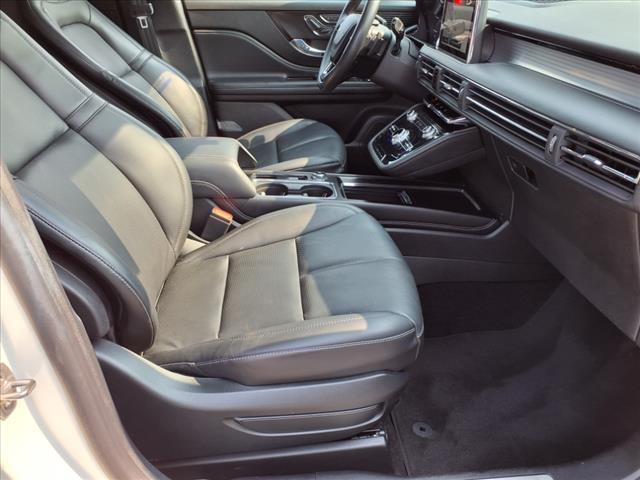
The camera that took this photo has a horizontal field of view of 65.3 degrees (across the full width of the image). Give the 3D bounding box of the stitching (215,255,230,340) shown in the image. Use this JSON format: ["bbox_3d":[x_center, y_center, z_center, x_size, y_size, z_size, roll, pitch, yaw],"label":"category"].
[{"bbox_3d":[-0.204,0.116,1.068,0.022,0.026,0.293,-3,31,-4],"label":"stitching"}]

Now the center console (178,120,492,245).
[{"bbox_3d":[0.024,-0.136,1.362,0.894,0.268,0.258,-3,31,-4],"label":"center console"}]

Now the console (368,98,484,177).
[{"bbox_3d":[0.264,-0.261,1.301,0.263,0.162,0.222,-3,31,-4],"label":"console"}]

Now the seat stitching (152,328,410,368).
[{"bbox_3d":[-0.057,0.185,0.864,0.449,0.051,0.040,-3,31,-4],"label":"seat stitching"}]

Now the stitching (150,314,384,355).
[{"bbox_3d":[-0.102,0.177,0.949,0.444,0.056,0.040,-3,31,-4],"label":"stitching"}]

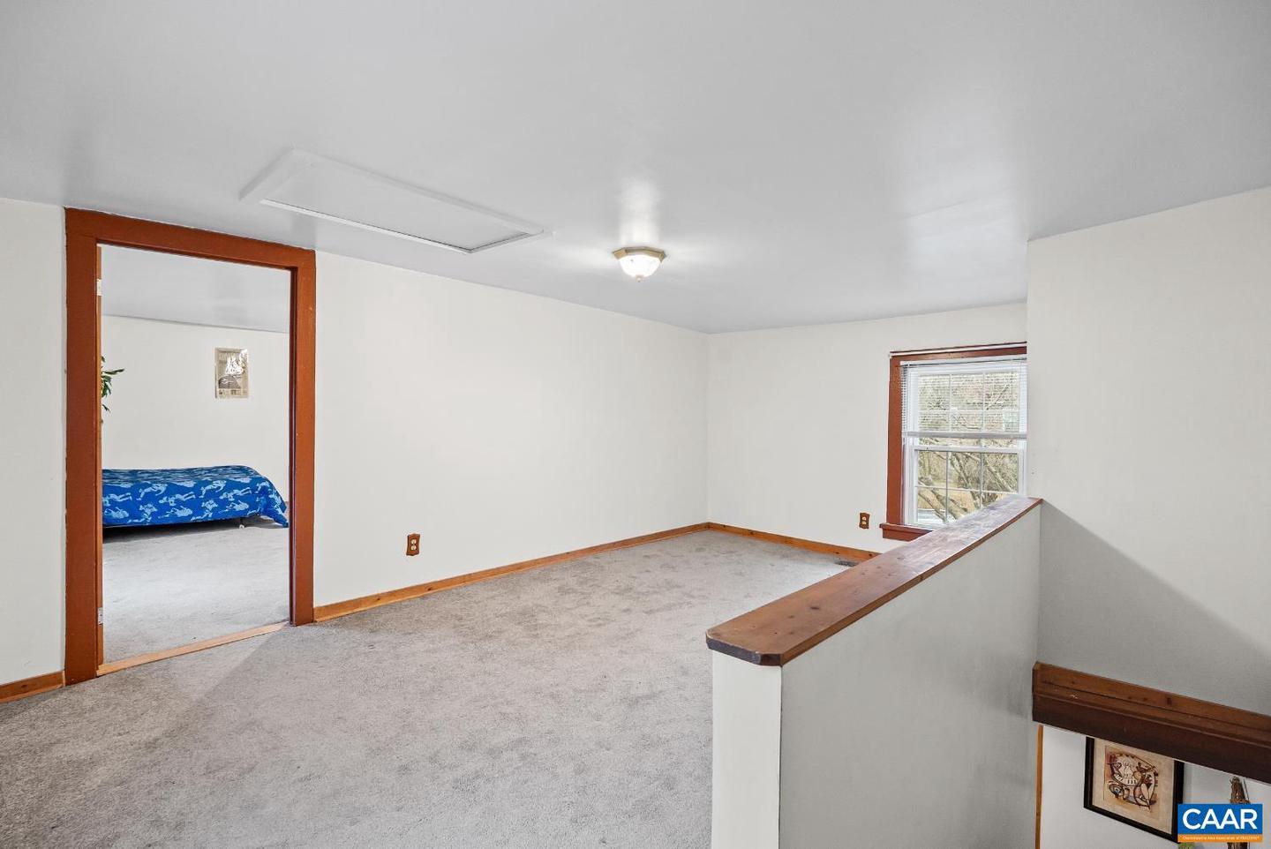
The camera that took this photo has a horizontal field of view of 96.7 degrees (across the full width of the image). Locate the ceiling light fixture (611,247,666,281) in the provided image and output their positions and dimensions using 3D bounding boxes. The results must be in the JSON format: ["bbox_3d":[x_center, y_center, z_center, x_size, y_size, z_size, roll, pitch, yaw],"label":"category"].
[{"bbox_3d":[0.019,-0.900,3.252,0.314,0.160,0.314,1,1,43],"label":"ceiling light fixture"}]

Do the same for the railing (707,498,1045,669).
[{"bbox_3d":[1.109,0.395,1.972,0.165,0.021,2.714,1,1,43],"label":"railing"}]

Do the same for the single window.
[{"bbox_3d":[2.595,0.184,4.470,1.168,1.600,0.120,1,1,43],"label":"single window"}]

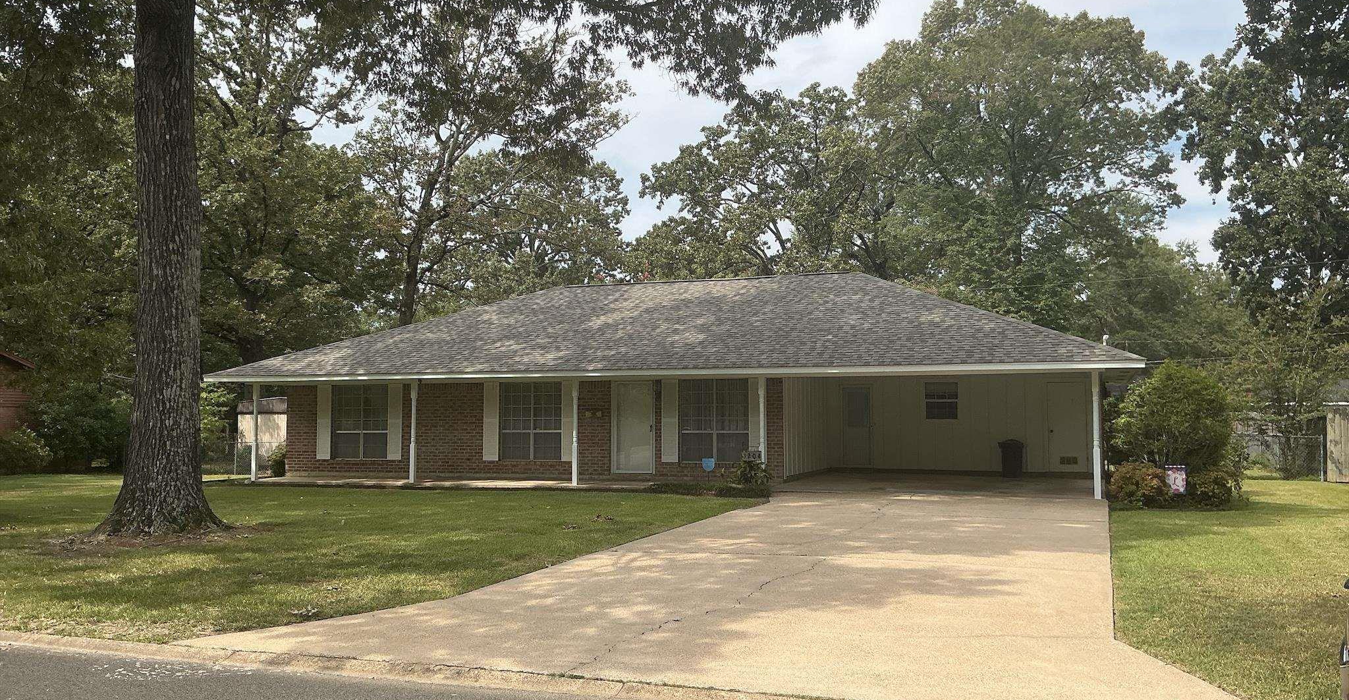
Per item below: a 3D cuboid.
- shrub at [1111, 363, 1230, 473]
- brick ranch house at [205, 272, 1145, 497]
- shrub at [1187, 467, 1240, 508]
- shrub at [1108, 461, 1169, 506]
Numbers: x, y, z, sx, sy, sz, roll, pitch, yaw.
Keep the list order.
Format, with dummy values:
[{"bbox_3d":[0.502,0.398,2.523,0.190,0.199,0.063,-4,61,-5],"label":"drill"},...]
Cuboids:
[{"bbox_3d":[9.883,1.597,21.541,2.402,2.718,2.300,0,-4,0],"label":"shrub"},{"bbox_3d":[0.590,0.781,28.407,20.417,5.208,12.436,-1,-4,18],"label":"brick ranch house"},{"bbox_3d":[9.736,2.481,19.681,0.952,0.758,0.950,0,-4,0],"label":"shrub"},{"bbox_3d":[8.419,2.453,19.784,1.091,0.833,1.050,0,-4,0],"label":"shrub"}]

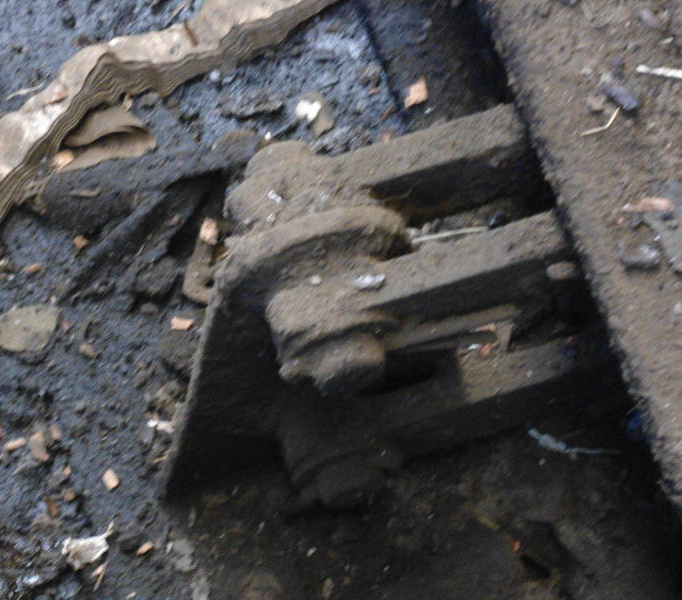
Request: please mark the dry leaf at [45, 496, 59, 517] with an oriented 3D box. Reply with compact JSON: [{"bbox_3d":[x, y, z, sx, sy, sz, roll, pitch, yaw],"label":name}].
[{"bbox_3d":[-0.185,0.131,1.552,0.006,0.004,0.015,-21,54,-2],"label":"dry leaf"}]

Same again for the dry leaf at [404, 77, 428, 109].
[{"bbox_3d":[0.065,-0.178,2.080,0.015,0.006,0.035,3,52,6],"label":"dry leaf"}]

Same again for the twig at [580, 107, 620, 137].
[{"bbox_3d":[0.213,-0.143,1.967,0.044,0.005,0.009,-37,59,-23],"label":"twig"}]

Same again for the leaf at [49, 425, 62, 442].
[{"bbox_3d":[-0.187,0.086,1.583,0.005,0.004,0.013,-25,54,-5],"label":"leaf"}]

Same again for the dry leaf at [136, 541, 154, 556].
[{"bbox_3d":[-0.146,0.186,1.812,0.013,0.005,0.005,-36,58,-22],"label":"dry leaf"}]

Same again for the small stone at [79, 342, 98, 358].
[{"bbox_3d":[-0.220,0.044,2.112,0.015,0.008,0.011,23,54,18],"label":"small stone"}]

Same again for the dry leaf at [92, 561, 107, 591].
[{"bbox_3d":[-0.153,0.171,1.516,0.006,0.004,0.021,8,58,18],"label":"dry leaf"}]

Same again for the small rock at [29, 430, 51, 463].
[{"bbox_3d":[-0.233,0.114,1.871,0.010,0.009,0.028,-17,53,-9],"label":"small rock"}]

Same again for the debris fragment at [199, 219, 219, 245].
[{"bbox_3d":[-0.116,-0.060,2.133,0.015,0.009,0.026,-10,51,-8],"label":"debris fragment"}]

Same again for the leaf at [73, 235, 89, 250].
[{"bbox_3d":[-0.179,-0.041,1.669,0.011,0.004,0.007,33,68,30],"label":"leaf"}]

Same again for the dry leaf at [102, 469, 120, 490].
[{"bbox_3d":[-0.148,0.114,1.555,0.008,0.004,0.013,-32,55,-10],"label":"dry leaf"}]

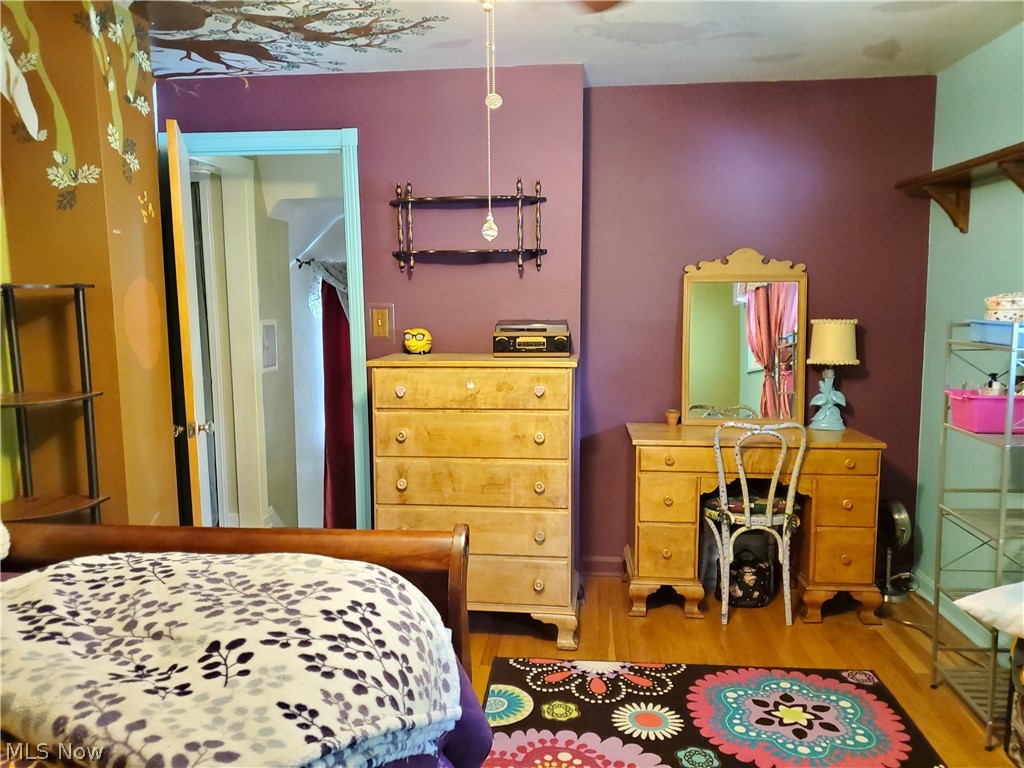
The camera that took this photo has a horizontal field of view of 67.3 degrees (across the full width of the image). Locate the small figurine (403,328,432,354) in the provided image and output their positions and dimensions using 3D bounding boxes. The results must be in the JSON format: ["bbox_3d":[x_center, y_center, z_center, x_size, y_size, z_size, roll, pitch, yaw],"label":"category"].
[{"bbox_3d":[-0.413,-0.186,3.380,0.121,0.115,0.109,1,6,15],"label":"small figurine"}]

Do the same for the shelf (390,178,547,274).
[{"bbox_3d":[-0.196,-0.683,3.329,0.687,0.401,0.148,0,6,5],"label":"shelf"}]

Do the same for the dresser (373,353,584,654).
[{"bbox_3d":[-0.130,0.457,3.256,0.827,1.142,0.481,0,6,5],"label":"dresser"}]

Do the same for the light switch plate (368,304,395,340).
[{"bbox_3d":[-0.596,-0.276,3.478,0.129,0.174,0.014,0,6,5],"label":"light switch plate"}]

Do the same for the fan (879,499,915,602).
[{"bbox_3d":[1.754,0.759,3.543,0.158,0.455,0.208,-1,6,-10],"label":"fan"}]

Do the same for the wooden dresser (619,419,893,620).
[{"bbox_3d":[1.059,0.605,3.514,1.060,0.777,0.492,0,6,5],"label":"wooden dresser"}]

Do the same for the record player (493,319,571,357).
[{"bbox_3d":[0.095,-0.189,3.247,0.310,0.140,0.272,0,6,5],"label":"record player"}]

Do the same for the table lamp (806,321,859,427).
[{"bbox_3d":[1.472,-0.043,3.529,0.247,0.504,0.247,0,6,5],"label":"table lamp"}]

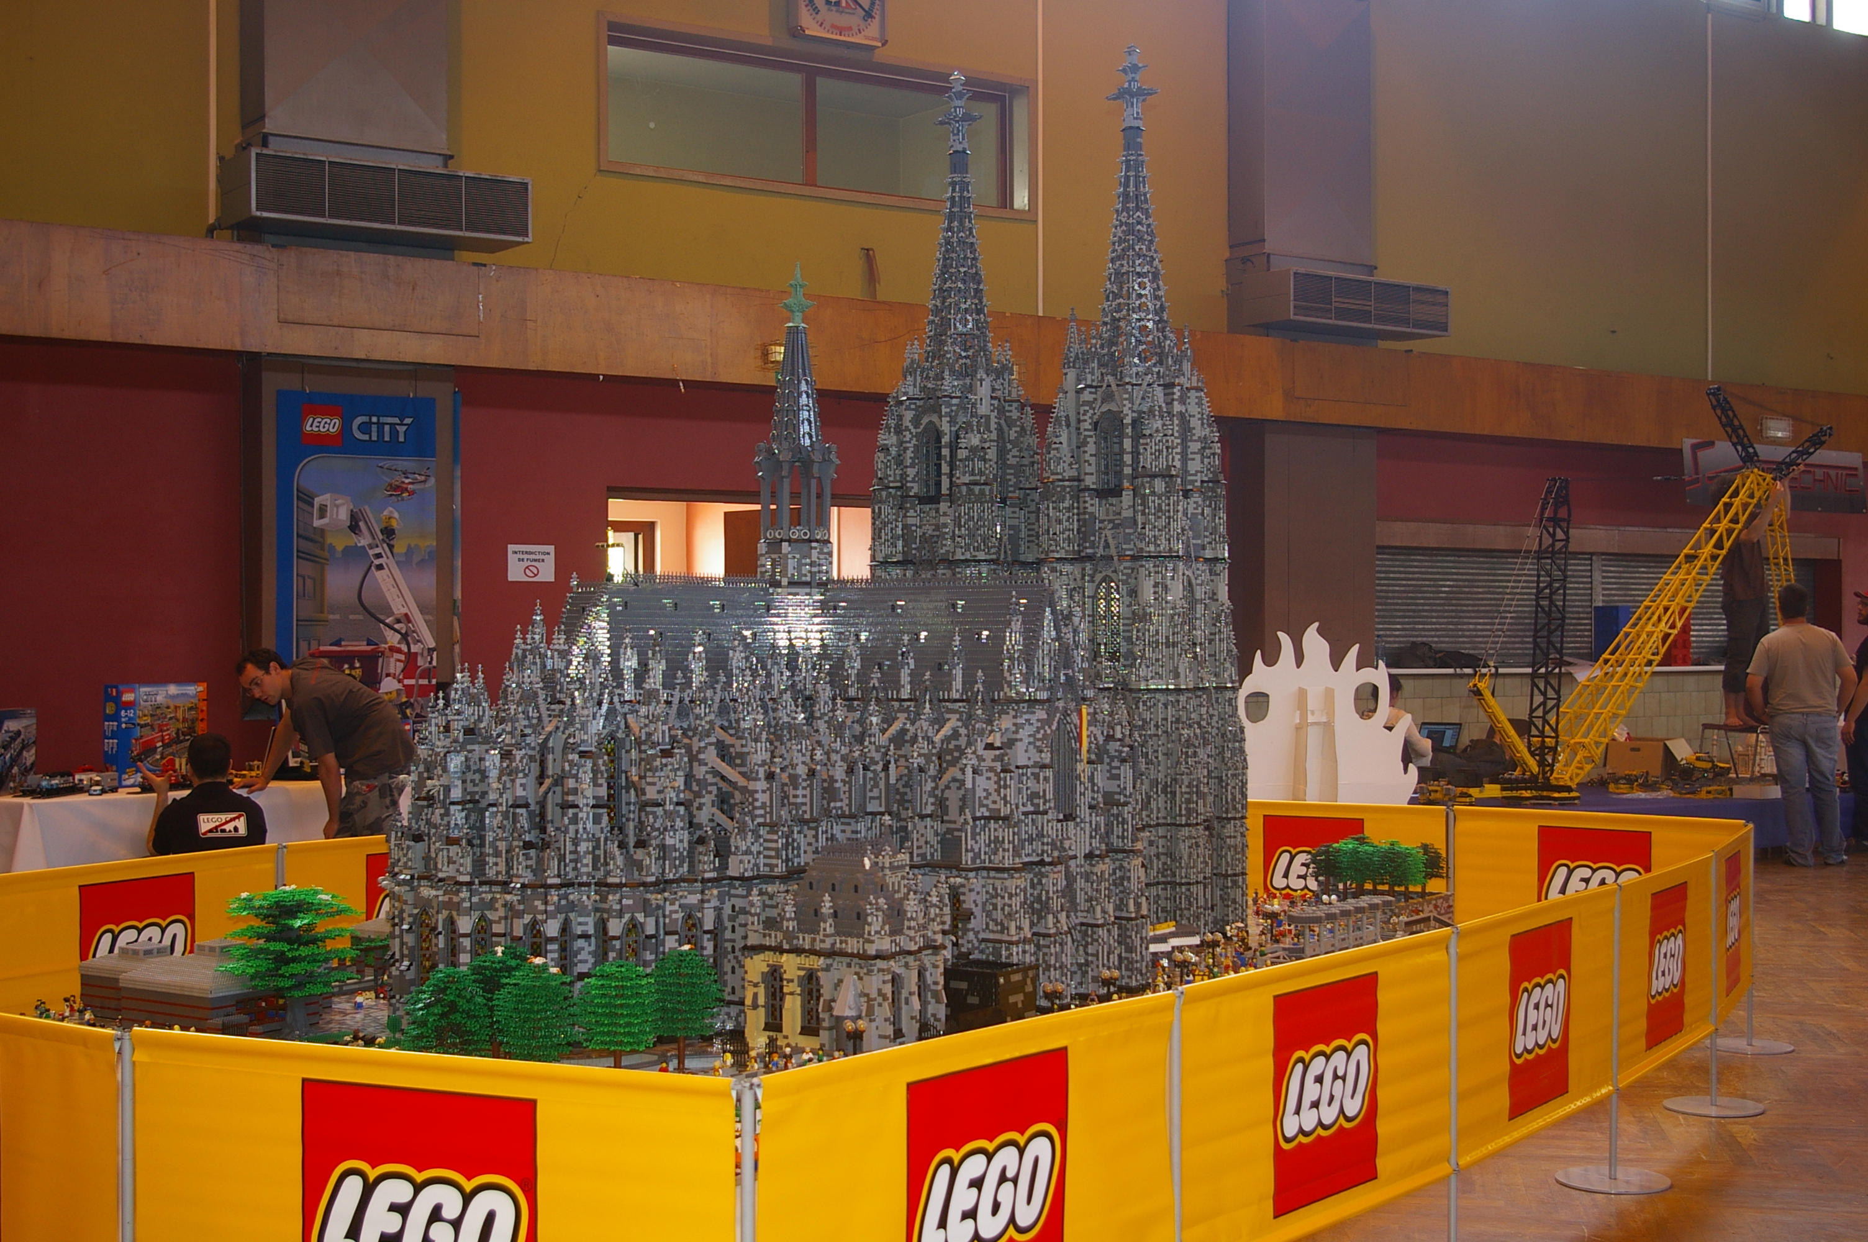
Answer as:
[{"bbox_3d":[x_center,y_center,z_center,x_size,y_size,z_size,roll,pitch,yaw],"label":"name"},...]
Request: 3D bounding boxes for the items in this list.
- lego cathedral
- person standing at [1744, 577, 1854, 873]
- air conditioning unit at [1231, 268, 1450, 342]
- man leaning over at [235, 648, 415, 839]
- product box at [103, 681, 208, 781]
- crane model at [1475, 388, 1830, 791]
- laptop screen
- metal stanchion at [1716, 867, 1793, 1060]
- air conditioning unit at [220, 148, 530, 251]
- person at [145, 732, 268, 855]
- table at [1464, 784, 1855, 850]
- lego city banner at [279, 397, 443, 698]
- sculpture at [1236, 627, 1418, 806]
[{"bbox_3d":[-0.285,-0.427,6.770,1.900,2.810,3.000,0,0,33],"label":"lego cathedral"},{"bbox_3d":[5.476,0.644,15.050,0.640,1.770,0.380,0,0,13],"label":"person standing"},{"bbox_3d":[2.868,-2.184,16.616,1.504,0.328,0.540,0,0,-34],"label":"air conditioning unit"},{"bbox_3d":[-2.670,0.807,10.500,0.740,1.400,0.560,0,0,-26],"label":"man leaning over"},{"bbox_3d":[-3.737,0.545,11.487,0.090,0.478,0.570,0,0,28],"label":"product box"},{"bbox_3d":[4.850,-0.207,15.920,3.500,2.740,0.650,0,-1,-34],"label":"crane model"},{"bbox_3d":[3.419,0.788,16.100,0.310,0.225,0.030,0,-20,38],"label":"laptop screen"},{"bbox_3d":[2.871,1.109,8.380,0.310,0.780,0.310,0,0,0],"label":"metal stanchion"},{"bbox_3d":[-2.958,-2.215,12.692,1.534,0.345,0.540,0,0,-34],"label":"air conditioning unit"},{"bbox_3d":[-3.130,0.996,10.280,0.550,1.040,0.600,0,0,-30],"label":"person"},{"bbox_3d":[4.281,1.358,15.840,3.800,0.390,1.900,0,-1,-34],"label":"table"},{"bbox_3d":[-3.107,-0.273,12.859,0.901,1.900,0.040,0,0,-34],"label":"lego city banner"},{"bbox_3d":[1.981,0.765,12.100,1.130,1.500,0.250,0,0,-28],"label":"sculpture"}]

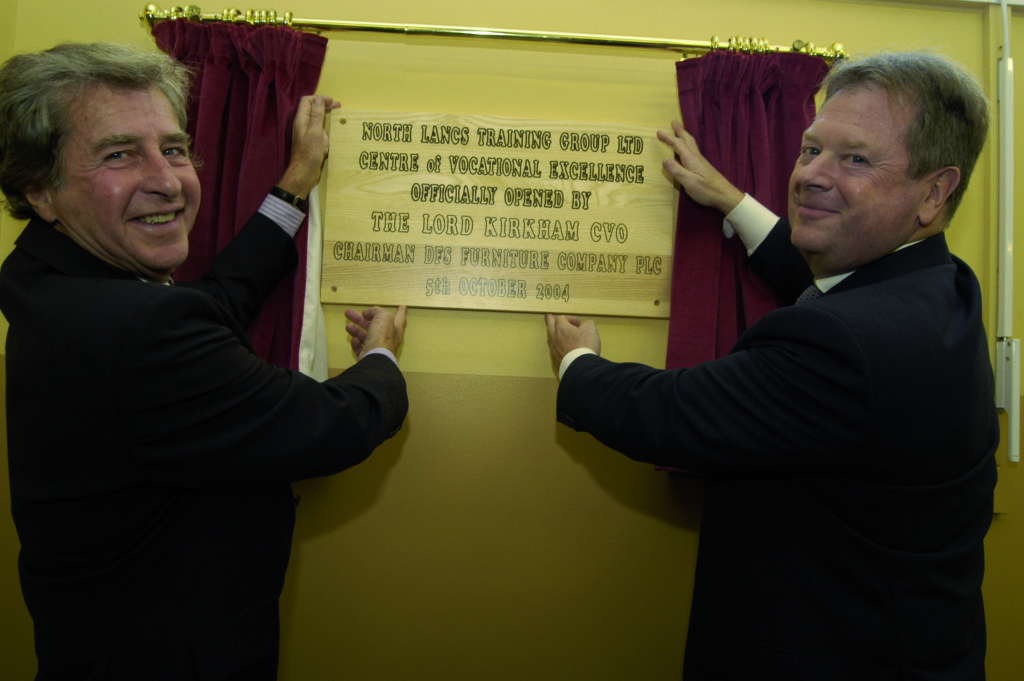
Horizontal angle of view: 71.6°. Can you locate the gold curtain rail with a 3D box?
[{"bbox_3d":[-0.022,-0.549,1.285,1.270,0.048,0.070,2,-3,-2],"label":"gold curtain rail"}]

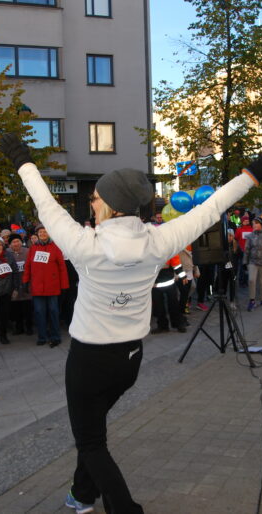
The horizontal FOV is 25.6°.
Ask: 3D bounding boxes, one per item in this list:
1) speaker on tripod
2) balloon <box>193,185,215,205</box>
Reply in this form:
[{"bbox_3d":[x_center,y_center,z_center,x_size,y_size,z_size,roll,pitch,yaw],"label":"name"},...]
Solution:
[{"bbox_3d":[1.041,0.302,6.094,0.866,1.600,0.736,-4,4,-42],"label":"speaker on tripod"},{"bbox_3d":[0.822,-0.682,6.450,0.245,0.260,0.245,-2,3,0],"label":"balloon"}]

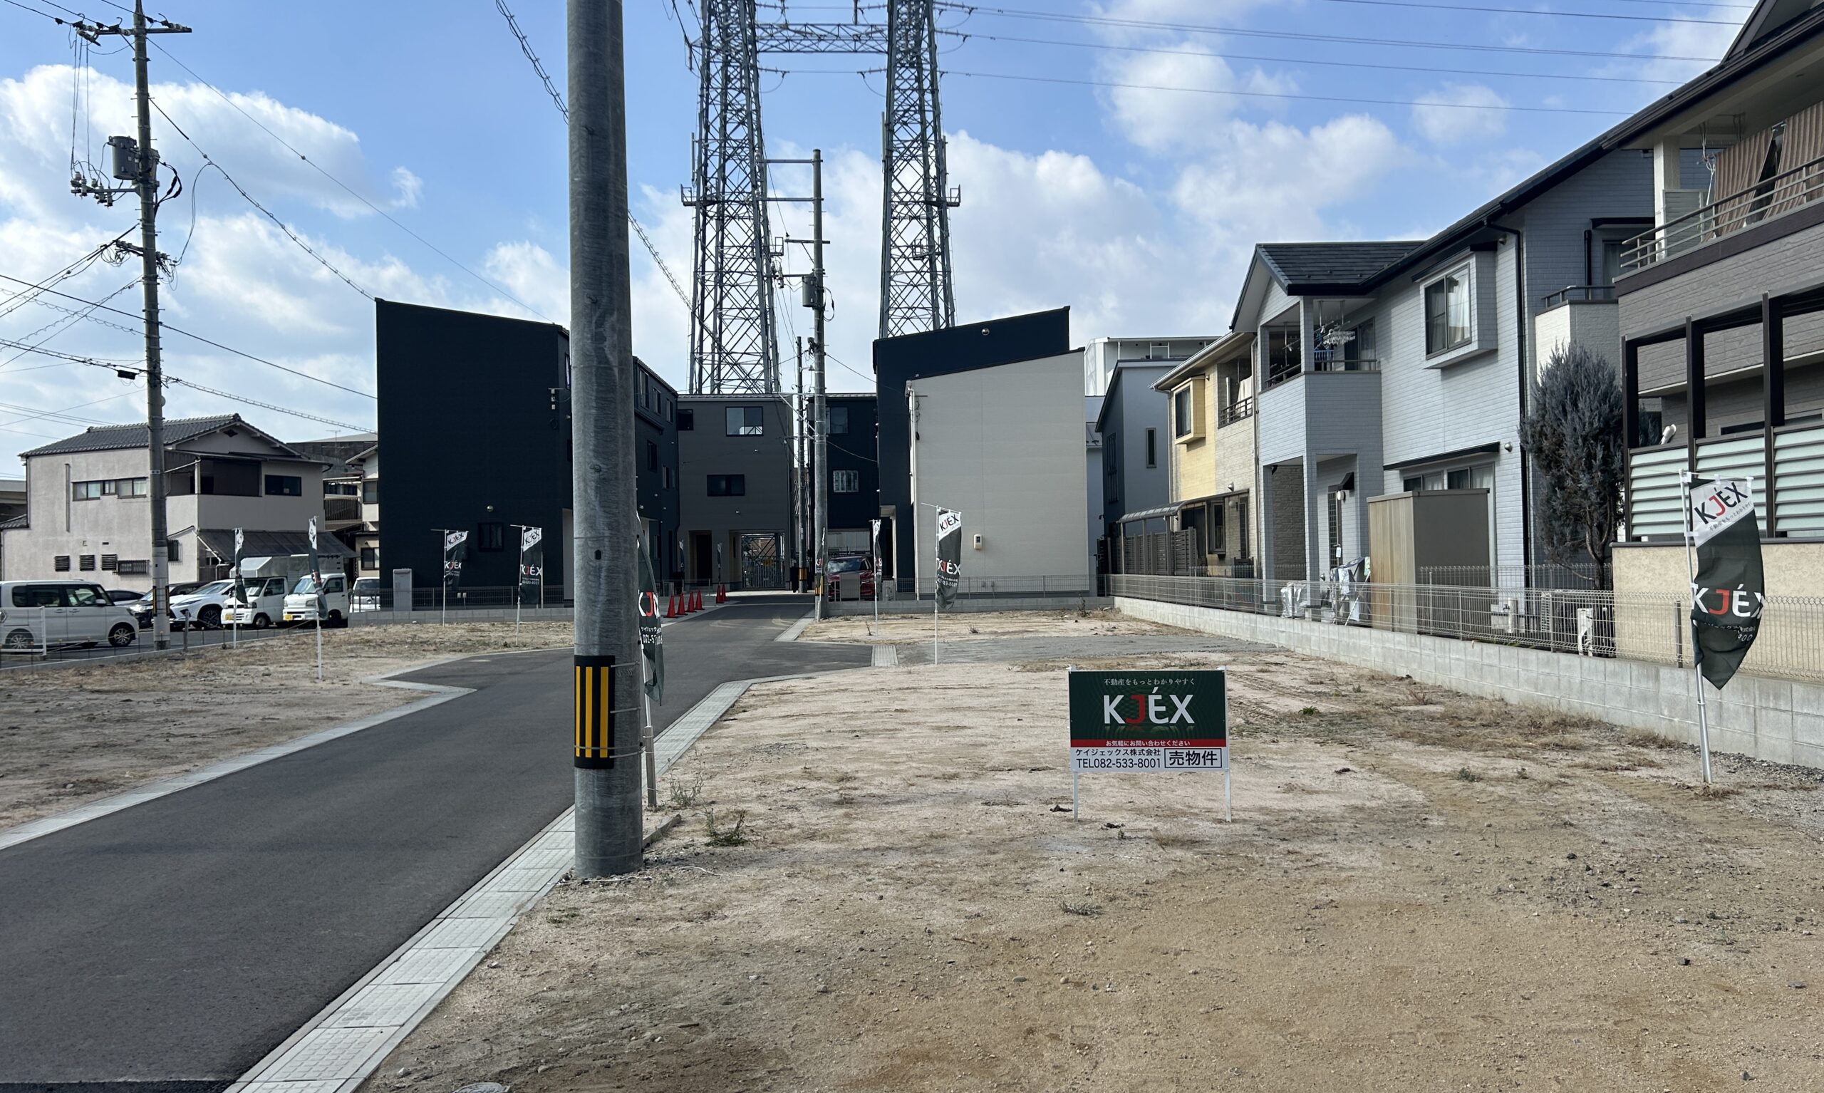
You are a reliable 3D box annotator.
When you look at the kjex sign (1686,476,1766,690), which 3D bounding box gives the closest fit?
[{"bbox_3d":[5.286,0.236,8.900,0.500,1.400,0.150,-1,-1,14],"label":"kjex sign"}]

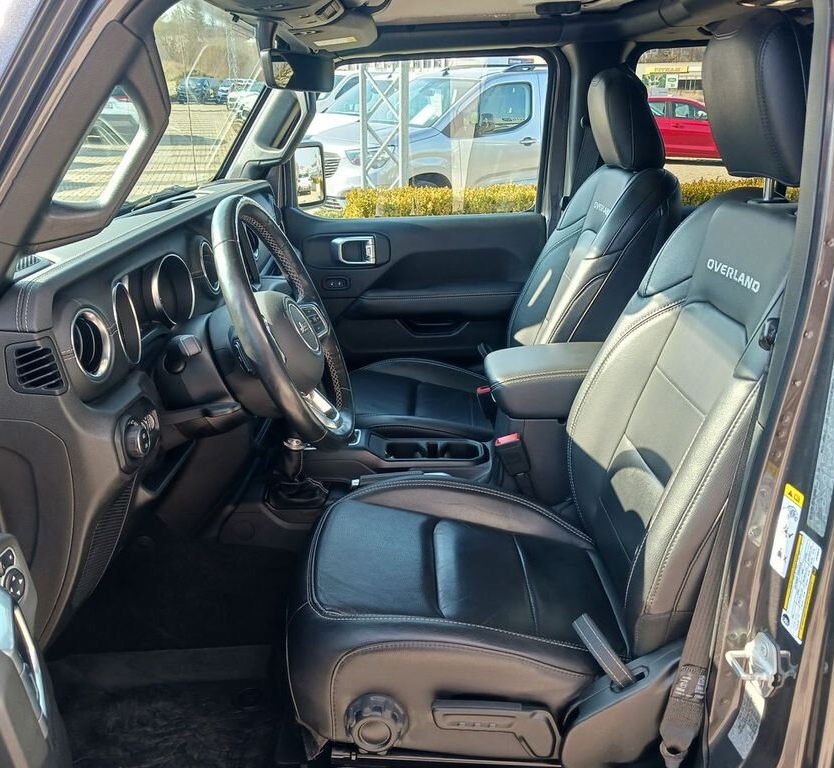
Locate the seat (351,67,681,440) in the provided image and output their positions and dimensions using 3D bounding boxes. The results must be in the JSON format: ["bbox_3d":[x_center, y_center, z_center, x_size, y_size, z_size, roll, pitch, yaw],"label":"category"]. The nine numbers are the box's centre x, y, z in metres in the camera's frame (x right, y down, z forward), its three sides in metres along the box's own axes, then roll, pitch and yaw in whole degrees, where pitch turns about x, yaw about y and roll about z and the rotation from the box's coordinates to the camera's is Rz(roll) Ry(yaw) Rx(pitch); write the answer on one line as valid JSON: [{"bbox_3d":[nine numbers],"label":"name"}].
[{"bbox_3d":[0.173,-0.223,1.845,0.730,0.950,0.530,0,20,1],"label":"seat"}]

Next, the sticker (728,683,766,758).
[{"bbox_3d":[0.370,0.378,0.900,0.004,0.080,0.036,5,18,-13],"label":"sticker"}]

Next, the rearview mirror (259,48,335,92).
[{"bbox_3d":[-0.195,-0.528,1.345,0.040,0.068,0.240,7,21,17],"label":"rearview mirror"}]

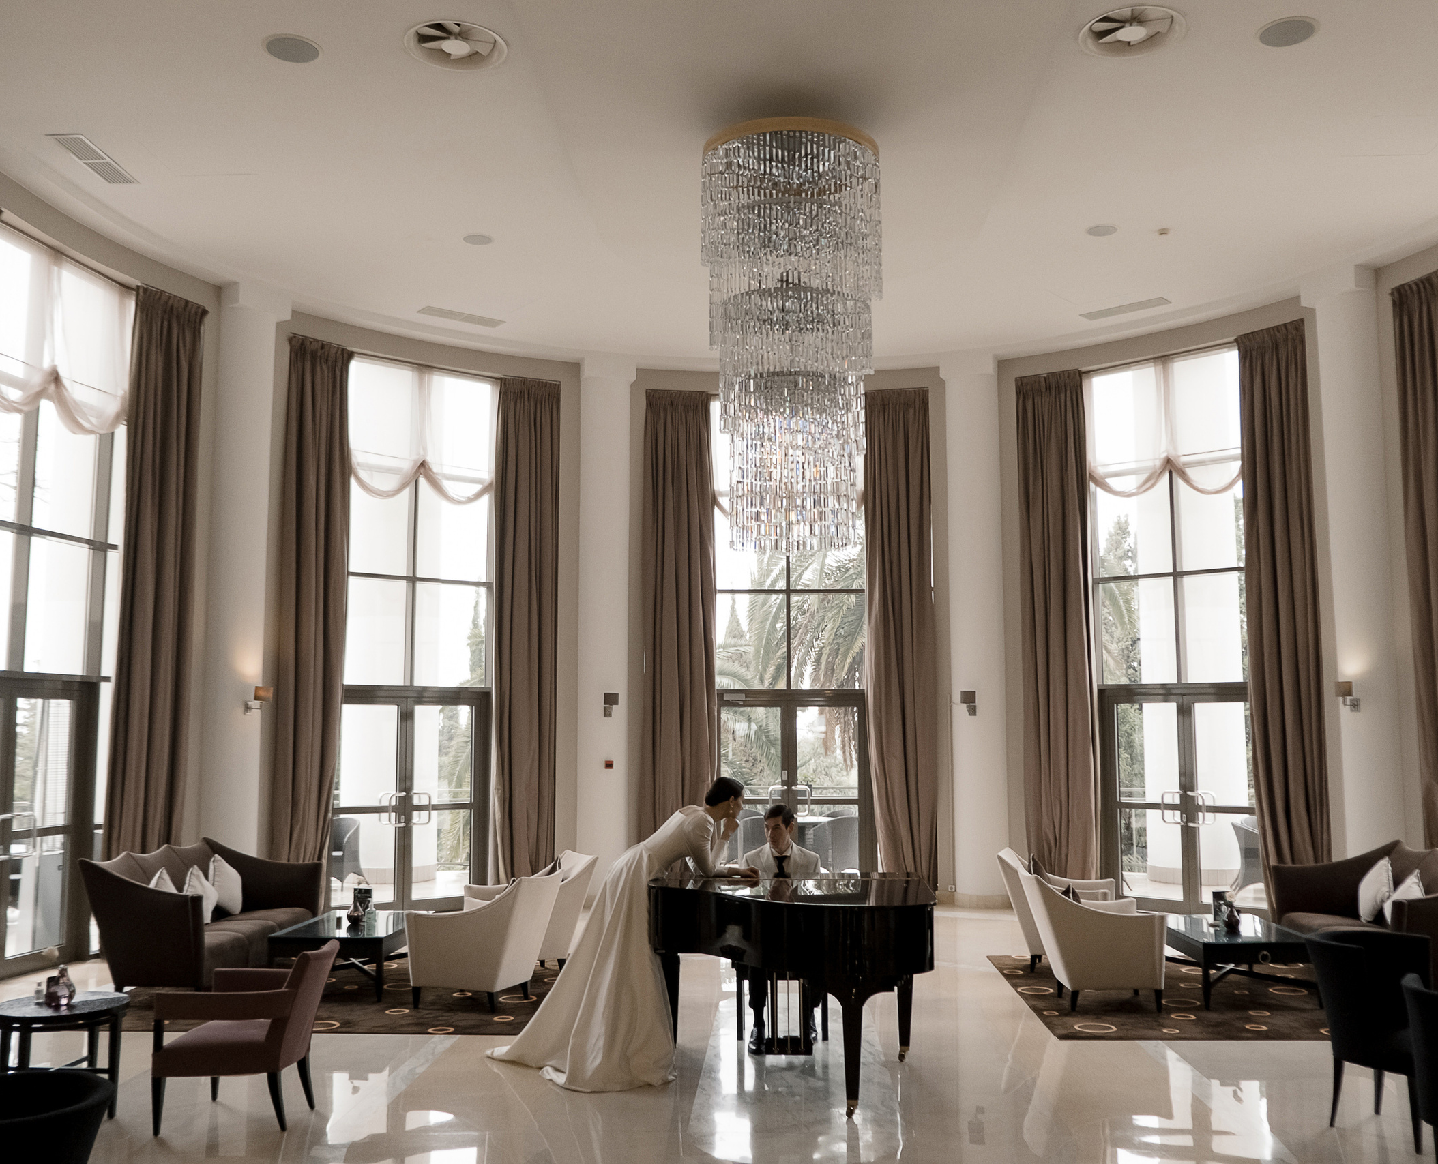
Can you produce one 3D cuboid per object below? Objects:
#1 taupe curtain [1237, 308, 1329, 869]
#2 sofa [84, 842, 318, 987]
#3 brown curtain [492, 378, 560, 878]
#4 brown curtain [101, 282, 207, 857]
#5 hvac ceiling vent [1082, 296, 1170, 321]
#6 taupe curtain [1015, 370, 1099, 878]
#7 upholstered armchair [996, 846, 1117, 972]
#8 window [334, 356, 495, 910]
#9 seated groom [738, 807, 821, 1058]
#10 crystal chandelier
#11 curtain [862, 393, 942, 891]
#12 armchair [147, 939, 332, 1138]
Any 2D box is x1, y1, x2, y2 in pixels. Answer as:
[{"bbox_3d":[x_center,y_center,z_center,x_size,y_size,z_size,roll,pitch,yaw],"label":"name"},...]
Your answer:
[{"bbox_3d":[5.065,0.387,11.726,0.190,5.447,0.706,5,-8,-36],"label":"taupe curtain"},{"bbox_3d":[-4.012,2.539,10.164,1.009,0.940,2.334,-1,-7,3],"label":"sofa"},{"bbox_3d":[-2.120,0.601,14.397,0.752,5.737,0.198,4,-7,-30],"label":"brown curtain"},{"bbox_3d":[-4.939,0.287,11.566,0.198,5.737,0.762,-3,-7,26],"label":"brown curtain"},{"bbox_3d":[4.132,-2.767,13.308,0.861,0.040,0.267,-6,-9,40],"label":"hvac ceiling vent"},{"bbox_3d":[3.573,0.551,13.847,0.780,5.640,0.250,-4,-7,30],"label":"taupe curtain"},{"bbox_3d":[2.655,2.566,10.271,0.851,0.870,0.752,-2,-7,19],"label":"upholstered armchair"},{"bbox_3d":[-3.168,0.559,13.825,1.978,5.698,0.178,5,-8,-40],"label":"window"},{"bbox_3d":[0.379,2.057,7.929,0.514,1.365,0.791,-1,-7,5],"label":"seated groom"},{"bbox_3d":[0.498,-1.642,9.094,1.260,2.785,1.260,0,-6,0],"label":"crystal chandelier"},{"bbox_3d":[1.941,0.635,13.819,0.682,5.447,0.190,-2,-7,14],"label":"curtain"},{"bbox_3d":[-2.165,2.106,6.140,0.750,0.790,0.630,-1,-7,3],"label":"armchair"}]

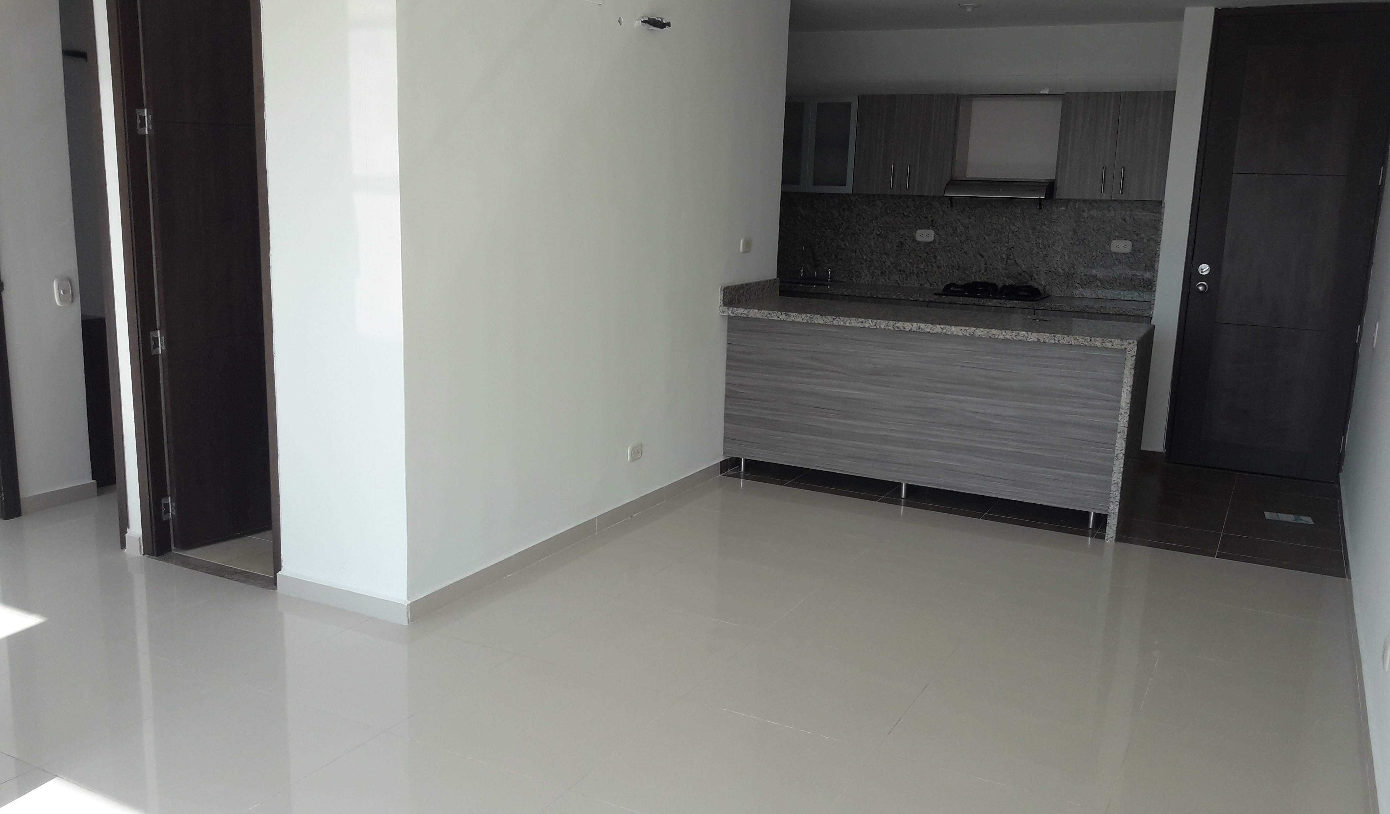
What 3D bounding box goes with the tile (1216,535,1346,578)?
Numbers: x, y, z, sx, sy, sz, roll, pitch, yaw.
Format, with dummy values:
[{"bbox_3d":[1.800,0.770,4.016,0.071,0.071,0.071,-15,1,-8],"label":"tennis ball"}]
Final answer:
[{"bbox_3d":[2.532,0.643,4.860,0.488,0.012,0.405,8,13,27],"label":"tile"}]

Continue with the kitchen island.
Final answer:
[{"bbox_3d":[1.159,-0.053,5.620,1.983,0.977,0.691,8,13,27],"label":"kitchen island"}]

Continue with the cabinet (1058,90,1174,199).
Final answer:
[{"bbox_3d":[2.480,-1.518,6.583,0.583,0.604,0.338,8,13,27],"label":"cabinet"}]

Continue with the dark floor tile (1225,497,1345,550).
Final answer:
[{"bbox_3d":[2.805,0.560,5.373,0.490,0.011,0.664,8,13,27],"label":"dark floor tile"}]

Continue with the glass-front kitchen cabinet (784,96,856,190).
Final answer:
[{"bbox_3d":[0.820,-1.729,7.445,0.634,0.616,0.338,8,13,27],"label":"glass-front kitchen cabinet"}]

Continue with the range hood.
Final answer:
[{"bbox_3d":[1.939,-1.362,7.016,0.609,0.106,0.530,8,13,27],"label":"range hood"}]

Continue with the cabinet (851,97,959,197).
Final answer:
[{"bbox_3d":[1.375,-1.657,7.157,0.621,0.612,0.338,8,13,27],"label":"cabinet"}]

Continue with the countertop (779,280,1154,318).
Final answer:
[{"bbox_3d":[1.541,-0.714,7.095,2.528,0.045,0.586,8,13,27],"label":"countertop"}]

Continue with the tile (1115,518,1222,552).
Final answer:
[{"bbox_3d":[2.133,0.579,5.170,0.506,0.011,0.328,8,13,27],"label":"tile"}]

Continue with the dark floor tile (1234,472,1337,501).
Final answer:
[{"bbox_3d":[3.161,0.428,6.015,0.480,0.012,0.364,8,13,27],"label":"dark floor tile"}]

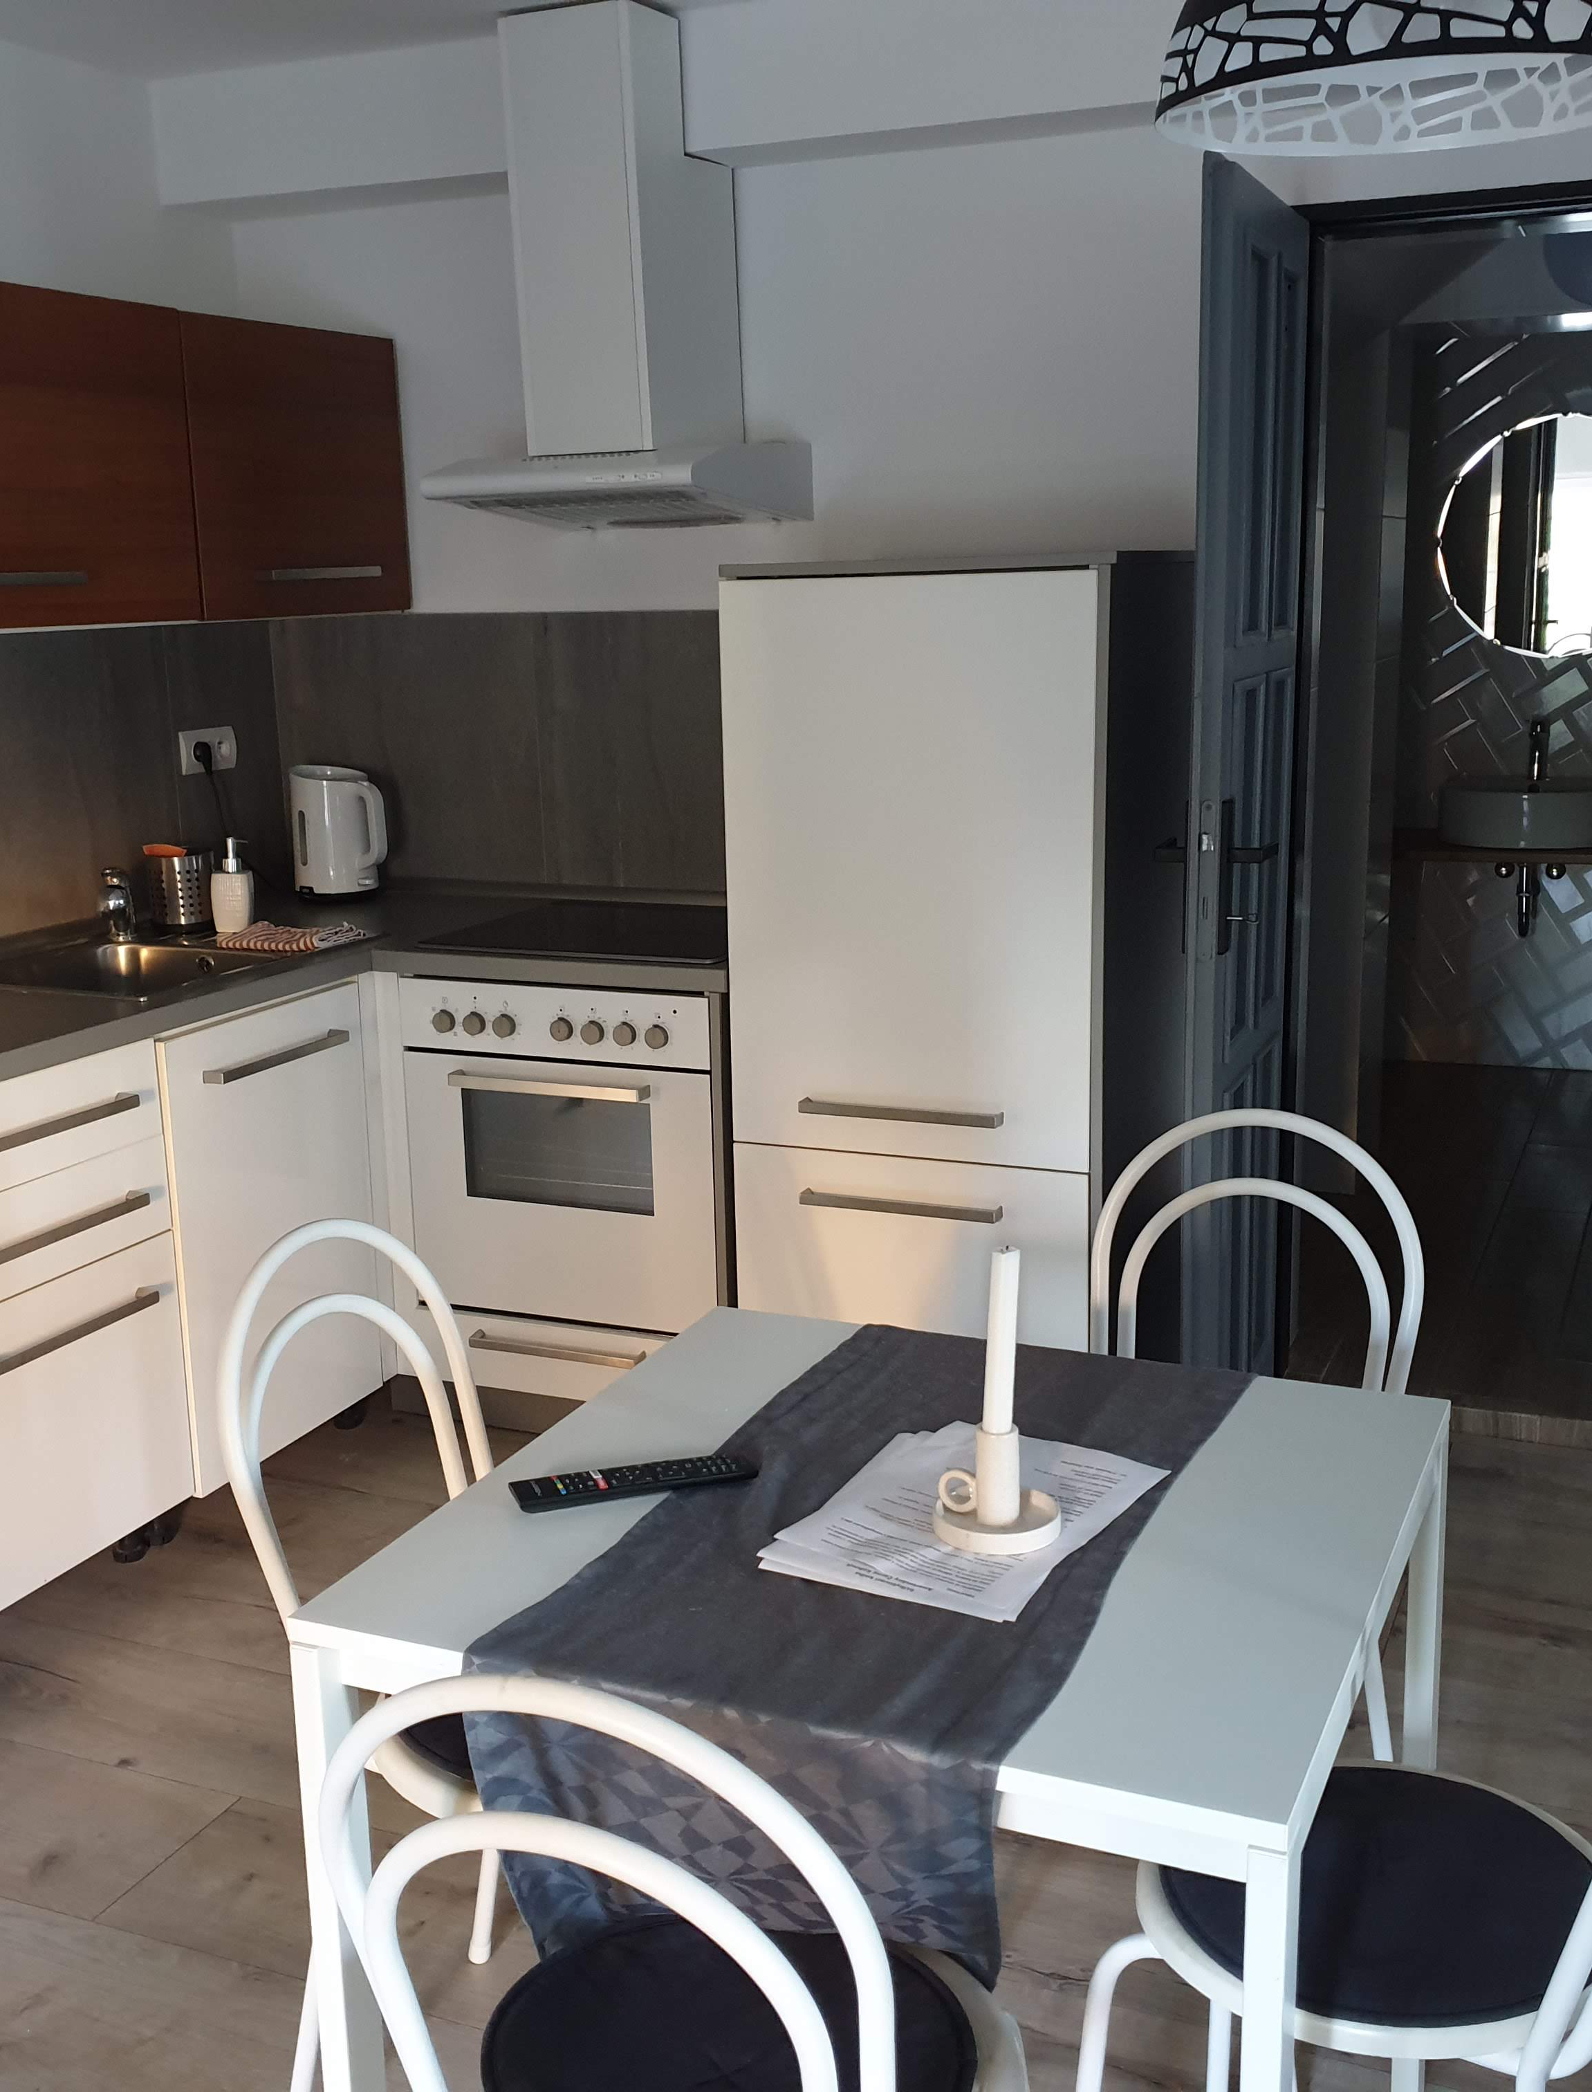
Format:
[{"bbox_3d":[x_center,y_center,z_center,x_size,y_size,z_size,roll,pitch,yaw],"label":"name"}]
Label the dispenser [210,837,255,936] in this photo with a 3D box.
[{"bbox_3d":[-1.048,-0.298,3.857,0.075,0.176,0.068,-1,12,0],"label":"dispenser"}]

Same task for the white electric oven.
[{"bbox_3d":[-0.285,0.196,3.777,0.610,0.700,0.570,4,14,25],"label":"white electric oven"}]

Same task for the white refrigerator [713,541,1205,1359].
[{"bbox_3d":[0.307,-0.031,3.498,0.625,1.520,0.660,4,14,25],"label":"white refrigerator"}]

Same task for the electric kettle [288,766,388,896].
[{"bbox_3d":[-0.924,-0.425,4.223,0.215,0.262,0.160,5,14,27],"label":"electric kettle"}]

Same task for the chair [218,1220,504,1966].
[{"bbox_3d":[-0.260,0.628,2.077,0.520,0.880,0.420,4,14,25],"label":"chair"}]

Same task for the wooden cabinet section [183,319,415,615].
[{"bbox_3d":[-1.031,-1.029,3.800,0.340,0.490,0.617,4,13,23],"label":"wooden cabinet section"}]

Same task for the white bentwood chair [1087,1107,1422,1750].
[{"bbox_3d":[0.469,0.543,2.389,0.420,0.880,0.520,4,14,25],"label":"white bentwood chair"}]

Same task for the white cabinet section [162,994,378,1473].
[{"bbox_3d":[-1.092,0.276,3.536,0.570,0.730,0.500,4,13,23],"label":"white cabinet section"}]

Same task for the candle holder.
[{"bbox_3d":[0.162,0.276,1.692,0.108,0.233,0.108,-1,12,0],"label":"candle holder"}]

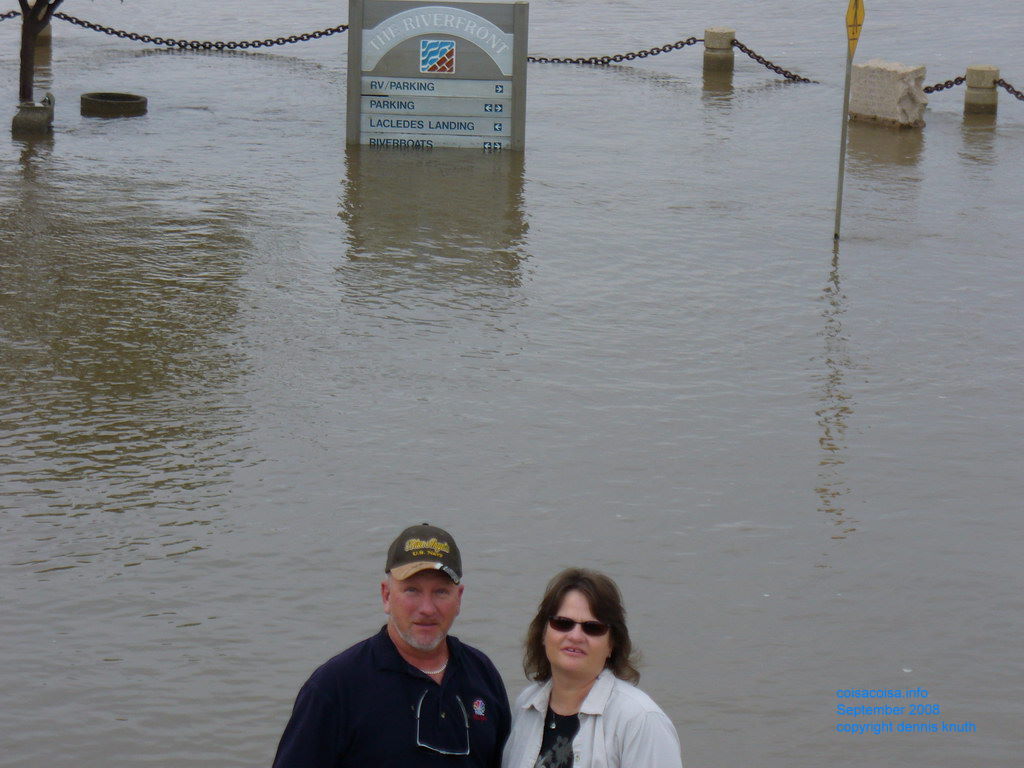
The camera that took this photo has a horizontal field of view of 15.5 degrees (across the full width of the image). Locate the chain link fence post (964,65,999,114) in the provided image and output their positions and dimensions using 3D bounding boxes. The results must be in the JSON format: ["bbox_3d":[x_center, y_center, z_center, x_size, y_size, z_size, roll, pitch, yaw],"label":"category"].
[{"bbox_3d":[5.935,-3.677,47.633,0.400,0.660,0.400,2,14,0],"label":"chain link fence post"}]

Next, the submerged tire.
[{"bbox_3d":[-4.816,-3.393,45.804,0.820,0.205,0.820,2,14,0],"label":"submerged tire"}]

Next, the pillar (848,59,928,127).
[{"bbox_3d":[4.655,-3.552,46.645,0.780,0.730,0.560,10,16,30],"label":"pillar"}]

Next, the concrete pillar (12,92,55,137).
[{"bbox_3d":[-5.636,-3.154,44.305,0.470,0.480,0.420,2,14,0],"label":"concrete pillar"}]

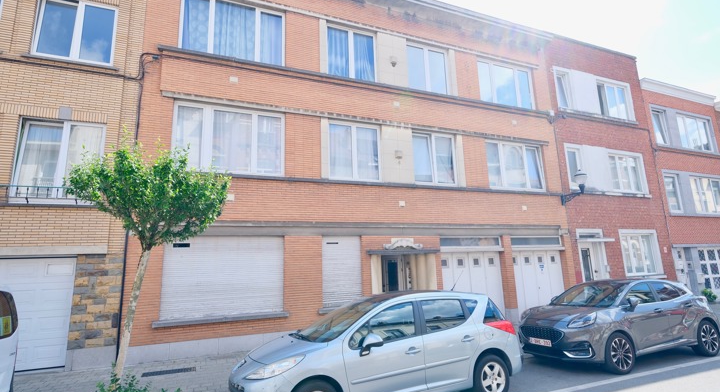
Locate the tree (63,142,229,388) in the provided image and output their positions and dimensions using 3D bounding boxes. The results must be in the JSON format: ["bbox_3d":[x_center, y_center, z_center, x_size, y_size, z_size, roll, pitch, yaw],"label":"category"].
[{"bbox_3d":[-3.243,1.015,5.174,2.200,3.850,2.100,2,-11,-21],"label":"tree"}]

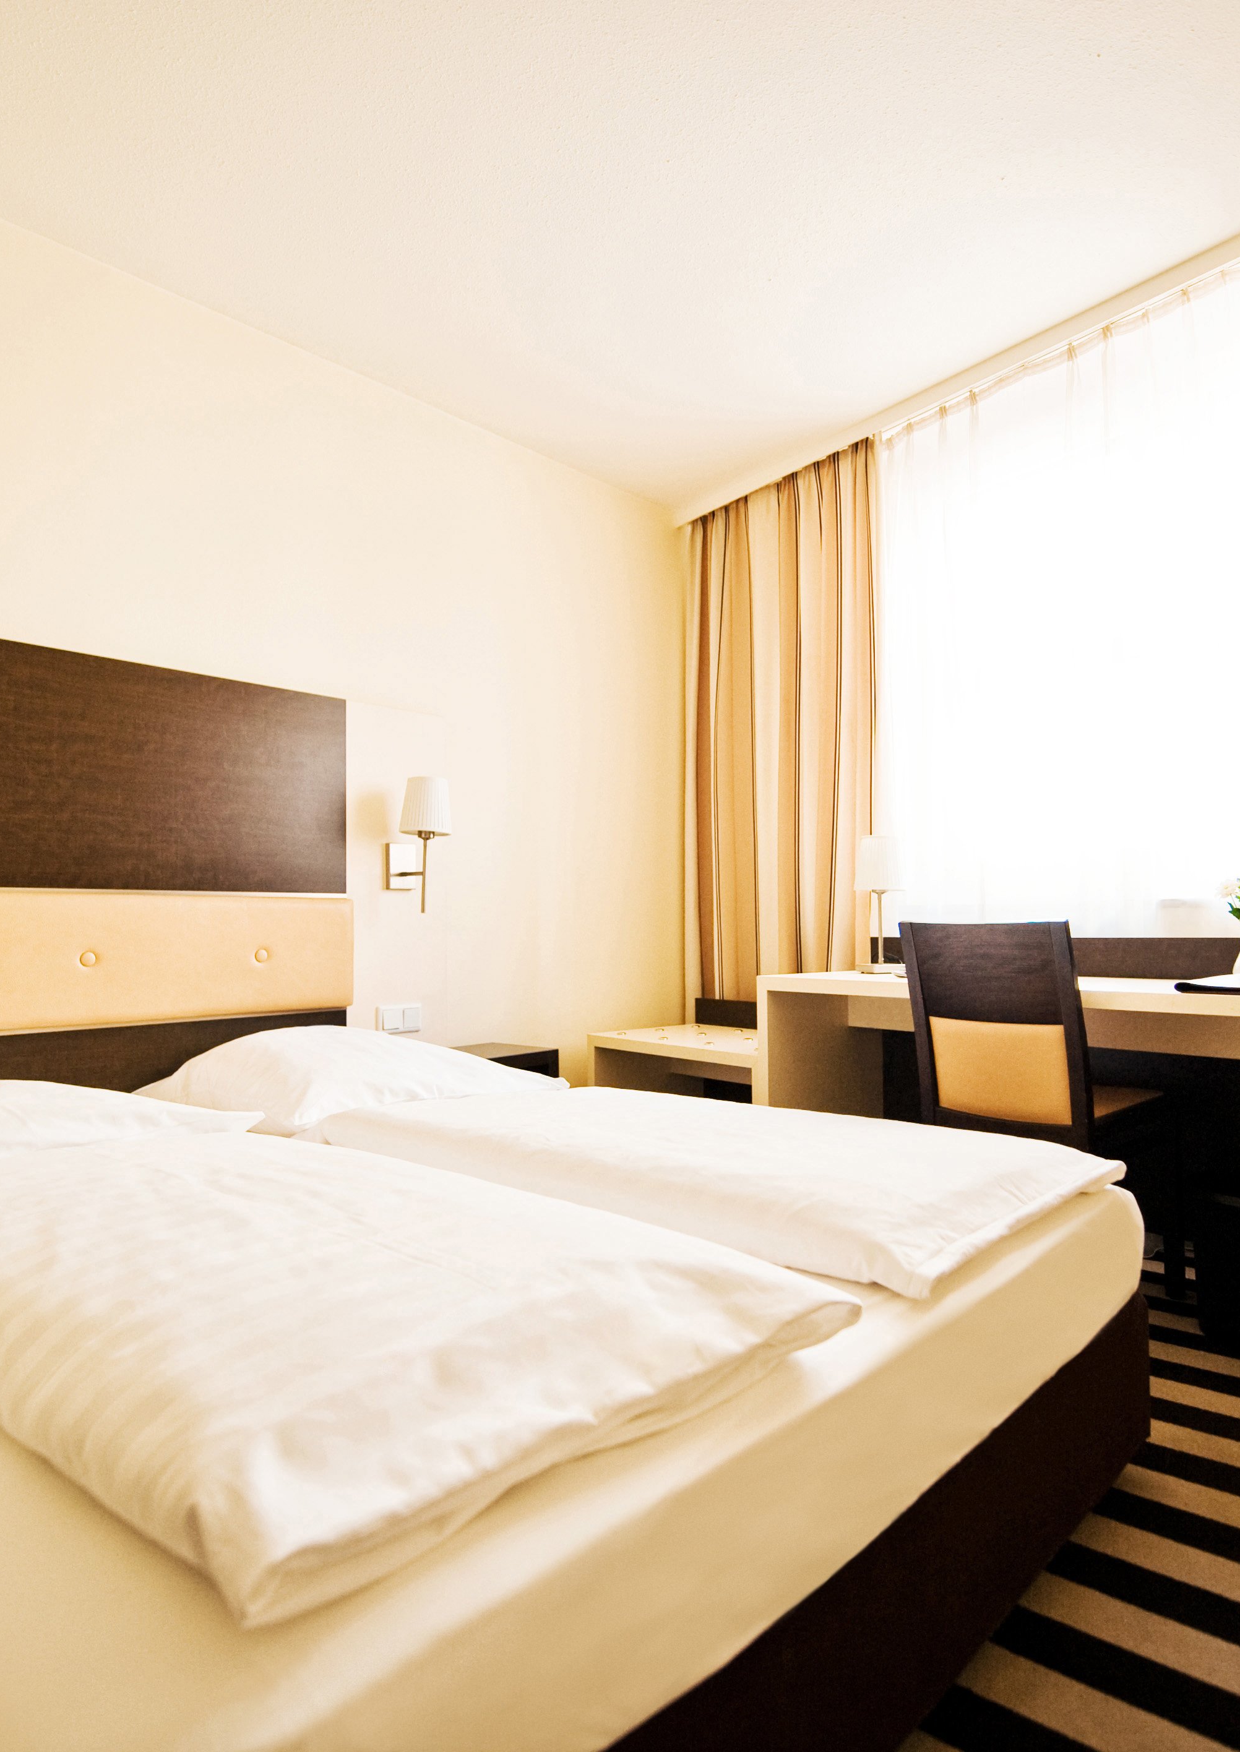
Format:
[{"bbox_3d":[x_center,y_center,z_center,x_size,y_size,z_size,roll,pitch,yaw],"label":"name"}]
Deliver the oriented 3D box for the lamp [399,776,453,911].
[{"bbox_3d":[-0.587,-0.090,3.019,0.200,0.405,0.150,-2,-3,43],"label":"lamp"}]

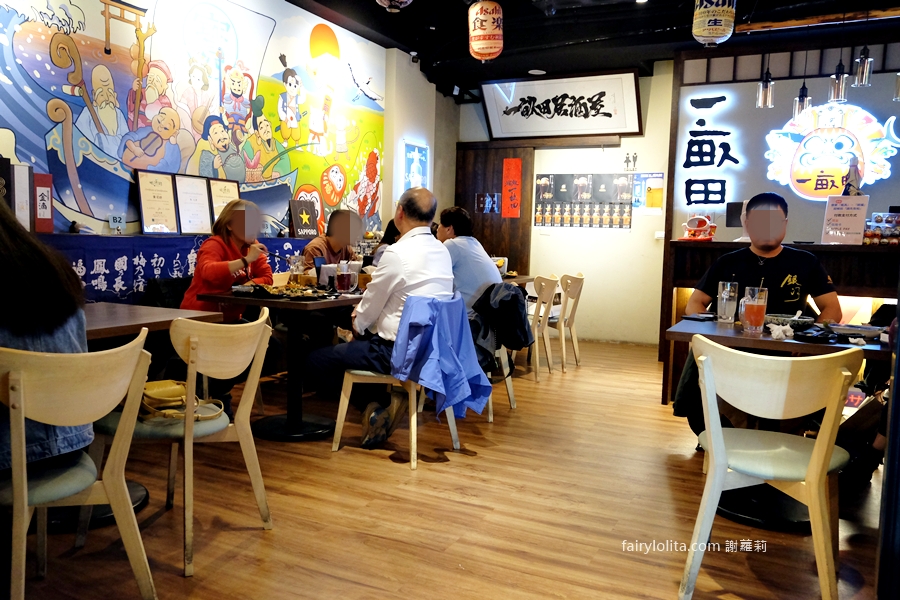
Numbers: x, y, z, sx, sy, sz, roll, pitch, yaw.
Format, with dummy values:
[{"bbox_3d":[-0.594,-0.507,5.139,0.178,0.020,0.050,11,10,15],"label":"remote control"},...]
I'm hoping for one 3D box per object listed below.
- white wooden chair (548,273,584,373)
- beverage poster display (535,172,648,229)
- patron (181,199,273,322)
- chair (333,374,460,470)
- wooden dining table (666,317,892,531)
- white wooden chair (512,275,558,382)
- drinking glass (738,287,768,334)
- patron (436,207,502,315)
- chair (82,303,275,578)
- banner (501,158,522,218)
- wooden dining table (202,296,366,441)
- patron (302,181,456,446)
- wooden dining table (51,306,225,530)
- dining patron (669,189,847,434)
[{"bbox_3d":[0.842,0.161,5.681,0.540,0.801,0.450,4,6,28],"label":"white wooden chair"},{"bbox_3d":[1.437,-1.047,7.111,1.116,0.567,0.020,4,6,23],"label":"beverage poster display"},{"bbox_3d":[-1.184,0.055,3.714,0.690,1.210,0.500,4,6,25],"label":"patron"},{"bbox_3d":[-0.230,0.353,3.327,0.540,0.801,0.460,5,6,31],"label":"chair"},{"bbox_3d":[1.294,0.481,2.677,0.740,0.740,0.730,4,6,29],"label":"wooden dining table"},{"bbox_3d":[0.523,0.186,5.139,0.505,0.775,0.455,4,6,23],"label":"white wooden chair"},{"bbox_3d":[1.137,0.042,2.518,0.105,0.157,0.092,4,6,25],"label":"drinking glass"},{"bbox_3d":[-0.016,0.049,4.231,0.760,1.251,0.500,4,6,30],"label":"patron"},{"bbox_3d":[-0.904,0.420,2.242,0.505,0.775,0.455,4,6,21],"label":"chair"},{"bbox_3d":[0.675,-1.214,7.338,0.205,0.632,0.015,4,6,24],"label":"banner"},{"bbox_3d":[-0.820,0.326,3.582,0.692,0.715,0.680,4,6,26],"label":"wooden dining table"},{"bbox_3d":[-0.321,0.097,3.360,0.770,1.301,0.530,5,6,33],"label":"patron"},{"bbox_3d":[-1.381,0.429,2.542,0.720,0.740,0.720,4,6,24],"label":"wooden dining table"},{"bbox_3d":[1.322,0.166,2.889,0.640,1.280,0.700,4,6,25],"label":"dining patron"}]

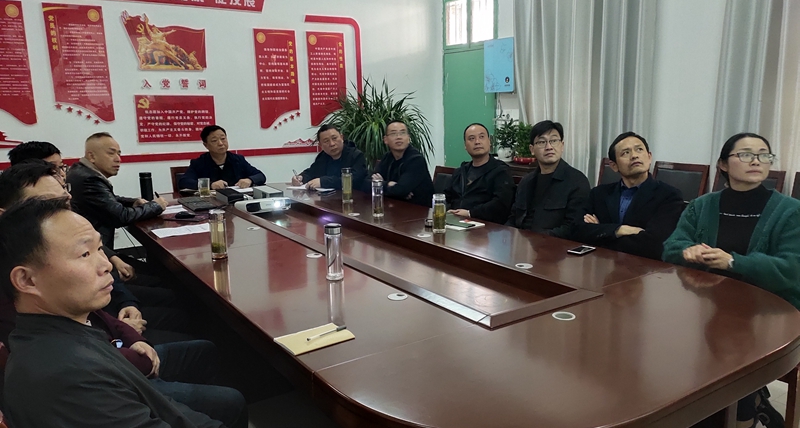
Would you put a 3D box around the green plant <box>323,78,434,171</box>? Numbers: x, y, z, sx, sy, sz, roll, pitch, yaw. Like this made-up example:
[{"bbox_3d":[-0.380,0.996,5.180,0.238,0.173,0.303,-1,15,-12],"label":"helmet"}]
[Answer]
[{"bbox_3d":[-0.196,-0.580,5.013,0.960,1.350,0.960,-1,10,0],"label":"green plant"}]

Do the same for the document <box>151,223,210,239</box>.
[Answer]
[{"bbox_3d":[-1.241,0.091,3.072,0.315,0.006,0.247,-9,14,-35],"label":"document"}]

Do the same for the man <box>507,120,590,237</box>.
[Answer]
[{"bbox_3d":[0.742,0.163,2.979,0.720,1.343,0.530,-11,15,-42],"label":"man"}]

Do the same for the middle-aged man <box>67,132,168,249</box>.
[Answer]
[{"bbox_3d":[-1.644,0.164,3.139,0.700,1.290,0.530,-6,11,-26],"label":"middle-aged man"}]

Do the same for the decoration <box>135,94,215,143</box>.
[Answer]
[{"bbox_3d":[-2.134,-0.909,5.093,0.710,0.438,0.020,-9,14,-35],"label":"decoration"}]

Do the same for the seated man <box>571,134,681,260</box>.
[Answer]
[{"bbox_3d":[1.043,0.261,2.576,0.720,1.299,0.540,-11,15,-42],"label":"seated man"}]

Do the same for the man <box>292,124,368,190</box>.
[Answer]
[{"bbox_3d":[-0.579,-0.118,4.636,0.600,1.285,0.740,6,13,30],"label":"man"}]

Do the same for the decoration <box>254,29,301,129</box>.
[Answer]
[{"bbox_3d":[-1.224,-1.353,5.345,0.455,0.951,0.030,-7,12,-31],"label":"decoration"}]

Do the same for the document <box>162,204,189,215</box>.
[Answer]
[{"bbox_3d":[-1.500,-0.031,3.481,0.220,0.010,0.280,-7,12,-31],"label":"document"}]

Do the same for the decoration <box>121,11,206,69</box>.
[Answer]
[{"bbox_3d":[-2.087,-1.530,4.768,0.690,0.480,0.030,-7,12,-31],"label":"decoration"}]

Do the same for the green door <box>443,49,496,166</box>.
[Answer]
[{"bbox_3d":[0.808,-0.885,6.334,0.060,2.084,0.891,-9,14,-35],"label":"green door"}]

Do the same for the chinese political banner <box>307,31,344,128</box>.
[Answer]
[{"bbox_3d":[-0.764,-1.422,5.627,0.454,0.966,0.030,-7,12,-31],"label":"chinese political banner"}]

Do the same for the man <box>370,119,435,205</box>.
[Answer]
[{"bbox_3d":[0.023,-0.003,3.759,0.700,1.300,0.510,-9,13,-38],"label":"man"}]

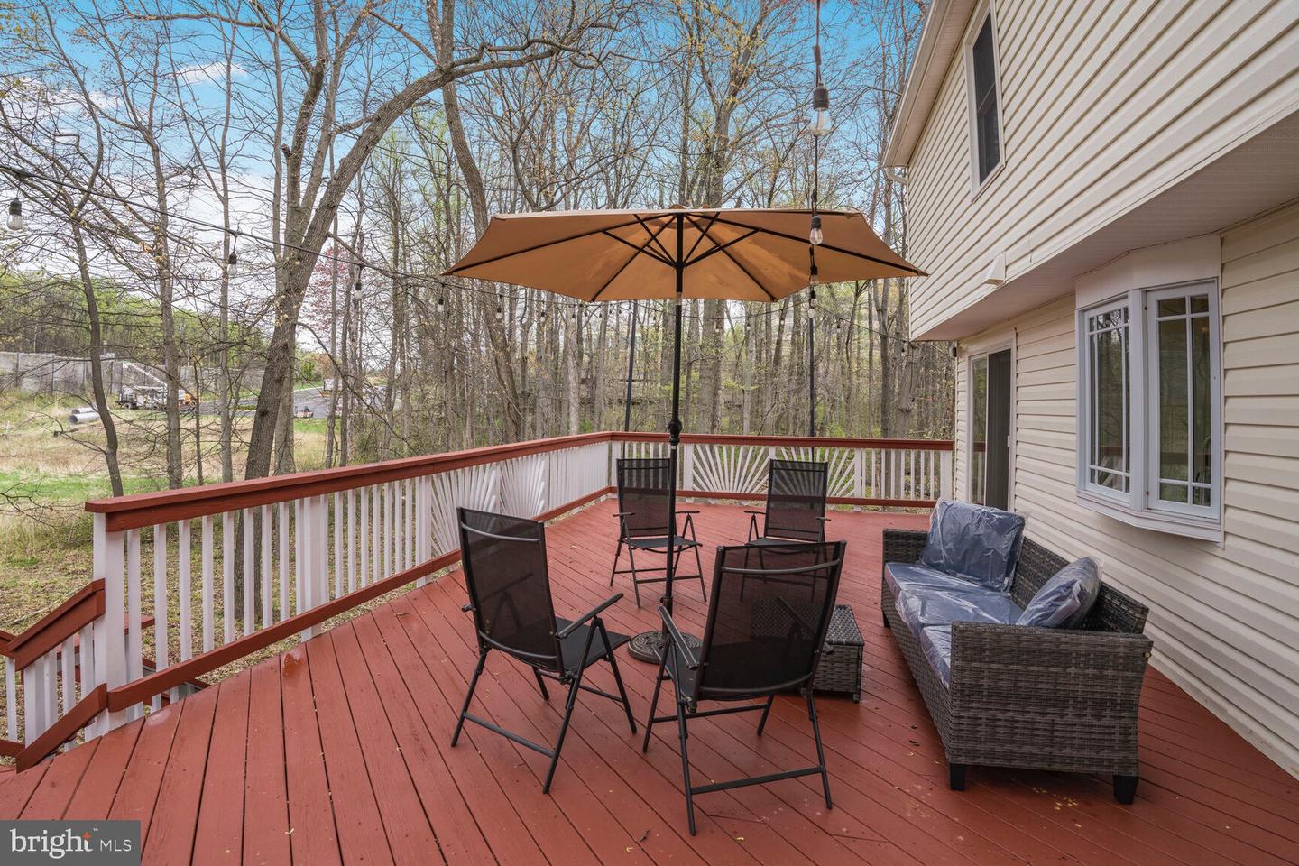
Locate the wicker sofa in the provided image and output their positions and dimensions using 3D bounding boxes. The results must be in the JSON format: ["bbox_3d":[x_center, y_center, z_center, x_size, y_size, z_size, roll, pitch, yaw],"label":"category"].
[{"bbox_3d":[1.762,1.016,3.129,0.711,0.751,1.772,0,2,13],"label":"wicker sofa"}]

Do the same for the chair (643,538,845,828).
[{"bbox_3d":[0.361,0.899,2.302,0.567,1.066,0.703,-1,2,-17],"label":"chair"}]

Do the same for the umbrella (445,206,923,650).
[{"bbox_3d":[0.173,-0.011,3.608,2.966,2.758,2.719,1,3,4],"label":"umbrella"}]

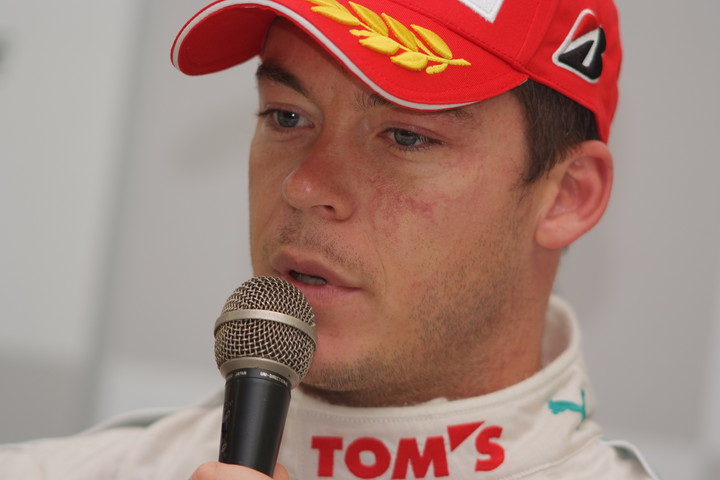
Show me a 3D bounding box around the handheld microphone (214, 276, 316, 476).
[{"bbox_3d":[-0.054,0.096,2.659,0.051,0.166,0.051,8,-23,0],"label":"handheld microphone"}]

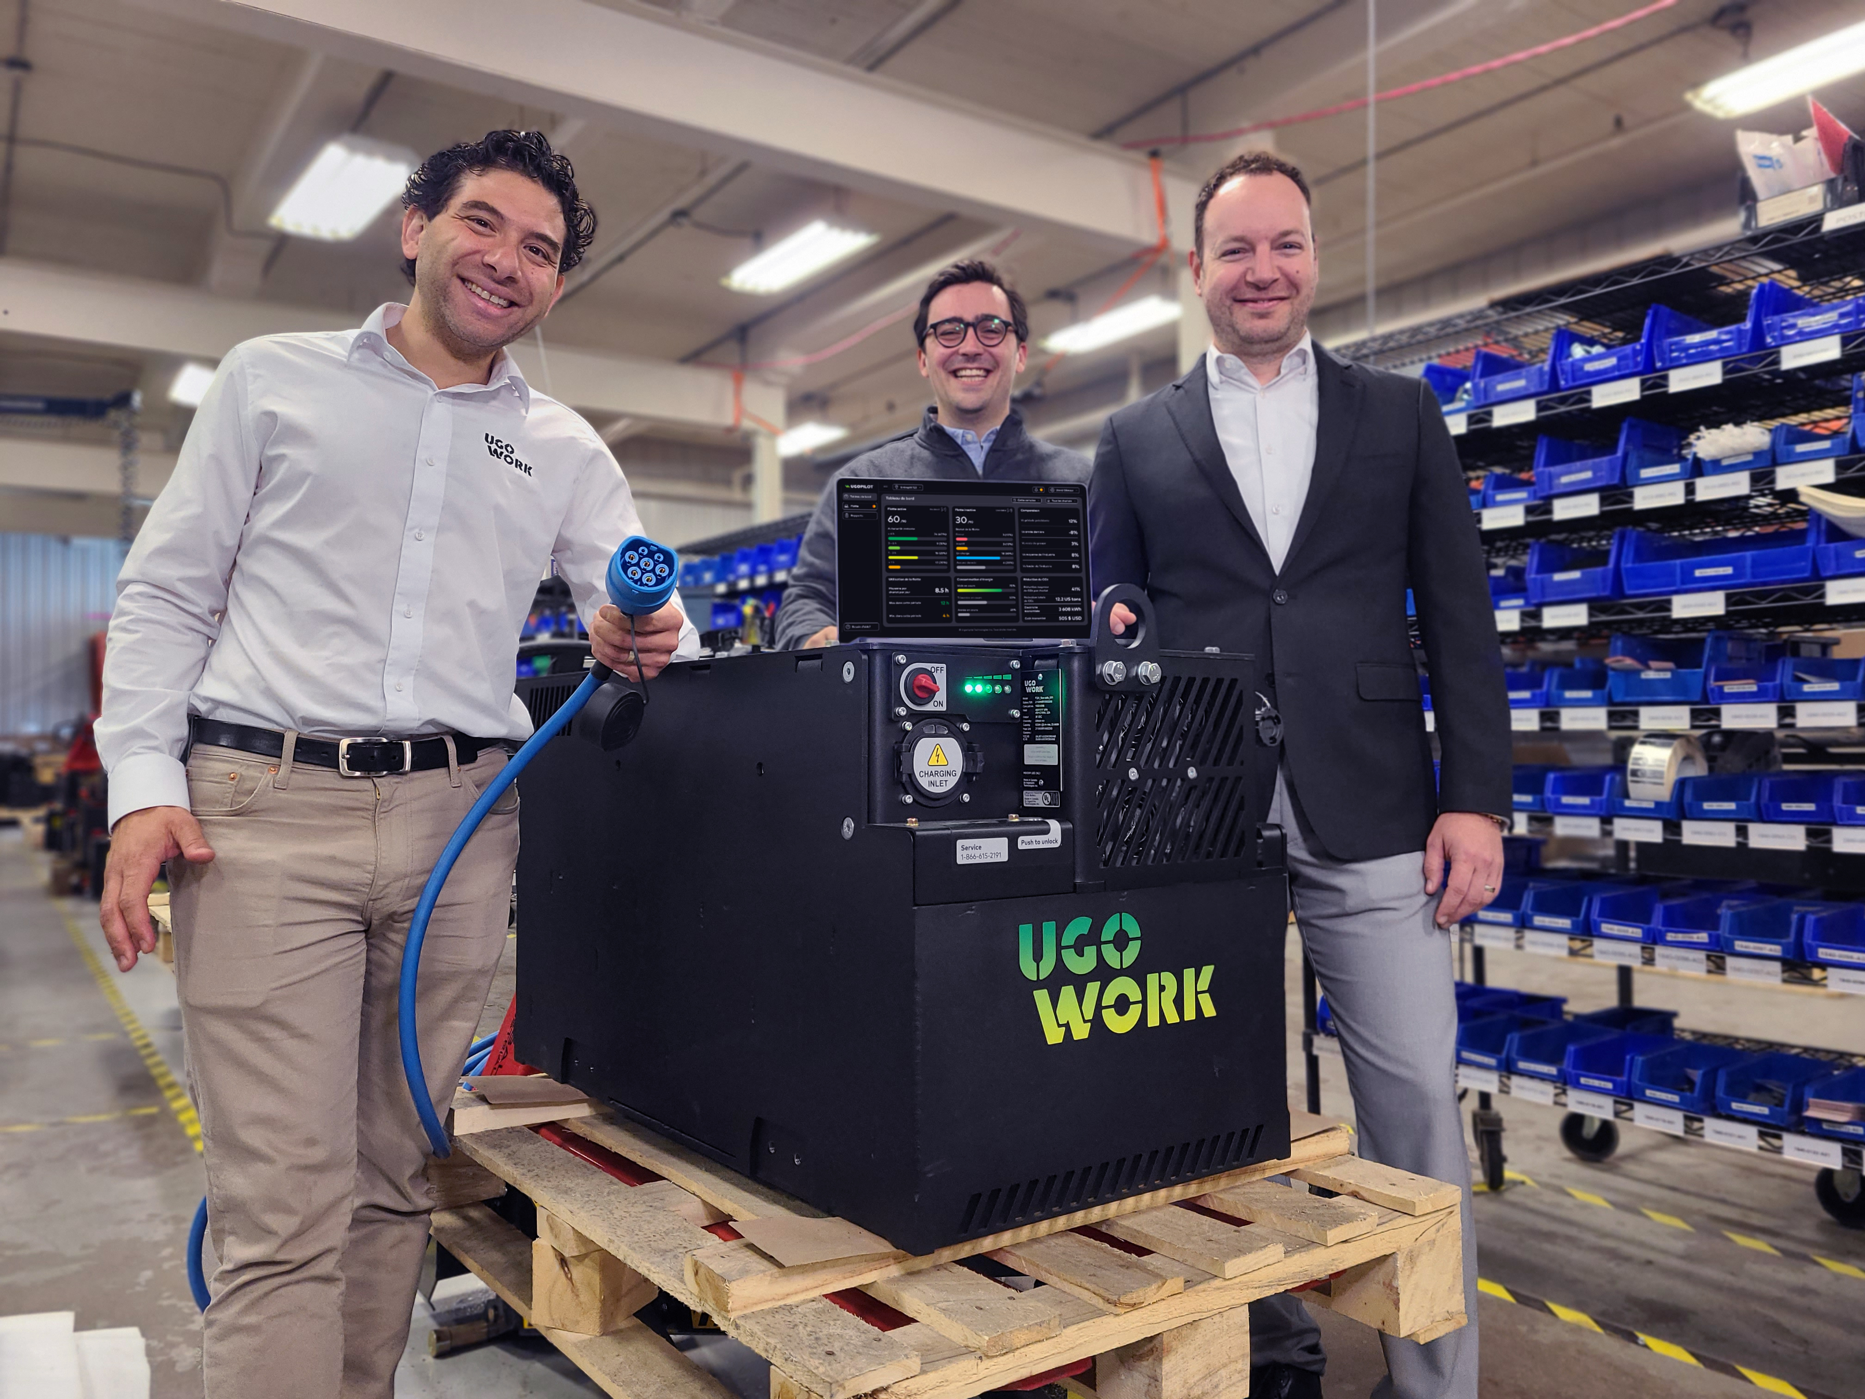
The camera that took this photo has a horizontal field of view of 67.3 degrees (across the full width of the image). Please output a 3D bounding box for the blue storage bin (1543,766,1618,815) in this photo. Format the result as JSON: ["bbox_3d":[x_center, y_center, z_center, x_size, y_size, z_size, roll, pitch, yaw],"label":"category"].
[{"bbox_3d":[1.141,0.160,2.376,0.187,0.070,0.105,1,-2,-37],"label":"blue storage bin"}]

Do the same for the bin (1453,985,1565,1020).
[{"bbox_3d":[1.144,0.625,2.743,0.187,0.070,0.105,1,-2,-38],"label":"bin"}]

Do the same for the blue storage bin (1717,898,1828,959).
[{"bbox_3d":[1.327,0.356,2.188,0.187,0.070,0.105,1,-2,-38],"label":"blue storage bin"}]

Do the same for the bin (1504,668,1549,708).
[{"bbox_3d":[1.081,-0.018,2.458,0.187,0.070,0.105,1,-2,-37],"label":"bin"}]

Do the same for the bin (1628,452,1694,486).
[{"bbox_3d":[1.243,-0.384,2.314,0.187,0.070,0.105,1,-2,-38],"label":"bin"}]

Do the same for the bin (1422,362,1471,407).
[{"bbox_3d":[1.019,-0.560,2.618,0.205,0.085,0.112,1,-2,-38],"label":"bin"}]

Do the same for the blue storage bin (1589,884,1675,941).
[{"bbox_3d":[1.201,0.359,2.348,0.187,0.070,0.105,1,-2,-38],"label":"blue storage bin"}]

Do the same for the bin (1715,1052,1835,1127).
[{"bbox_3d":[1.302,0.604,2.156,0.187,0.070,0.105,1,-2,-37],"label":"bin"}]

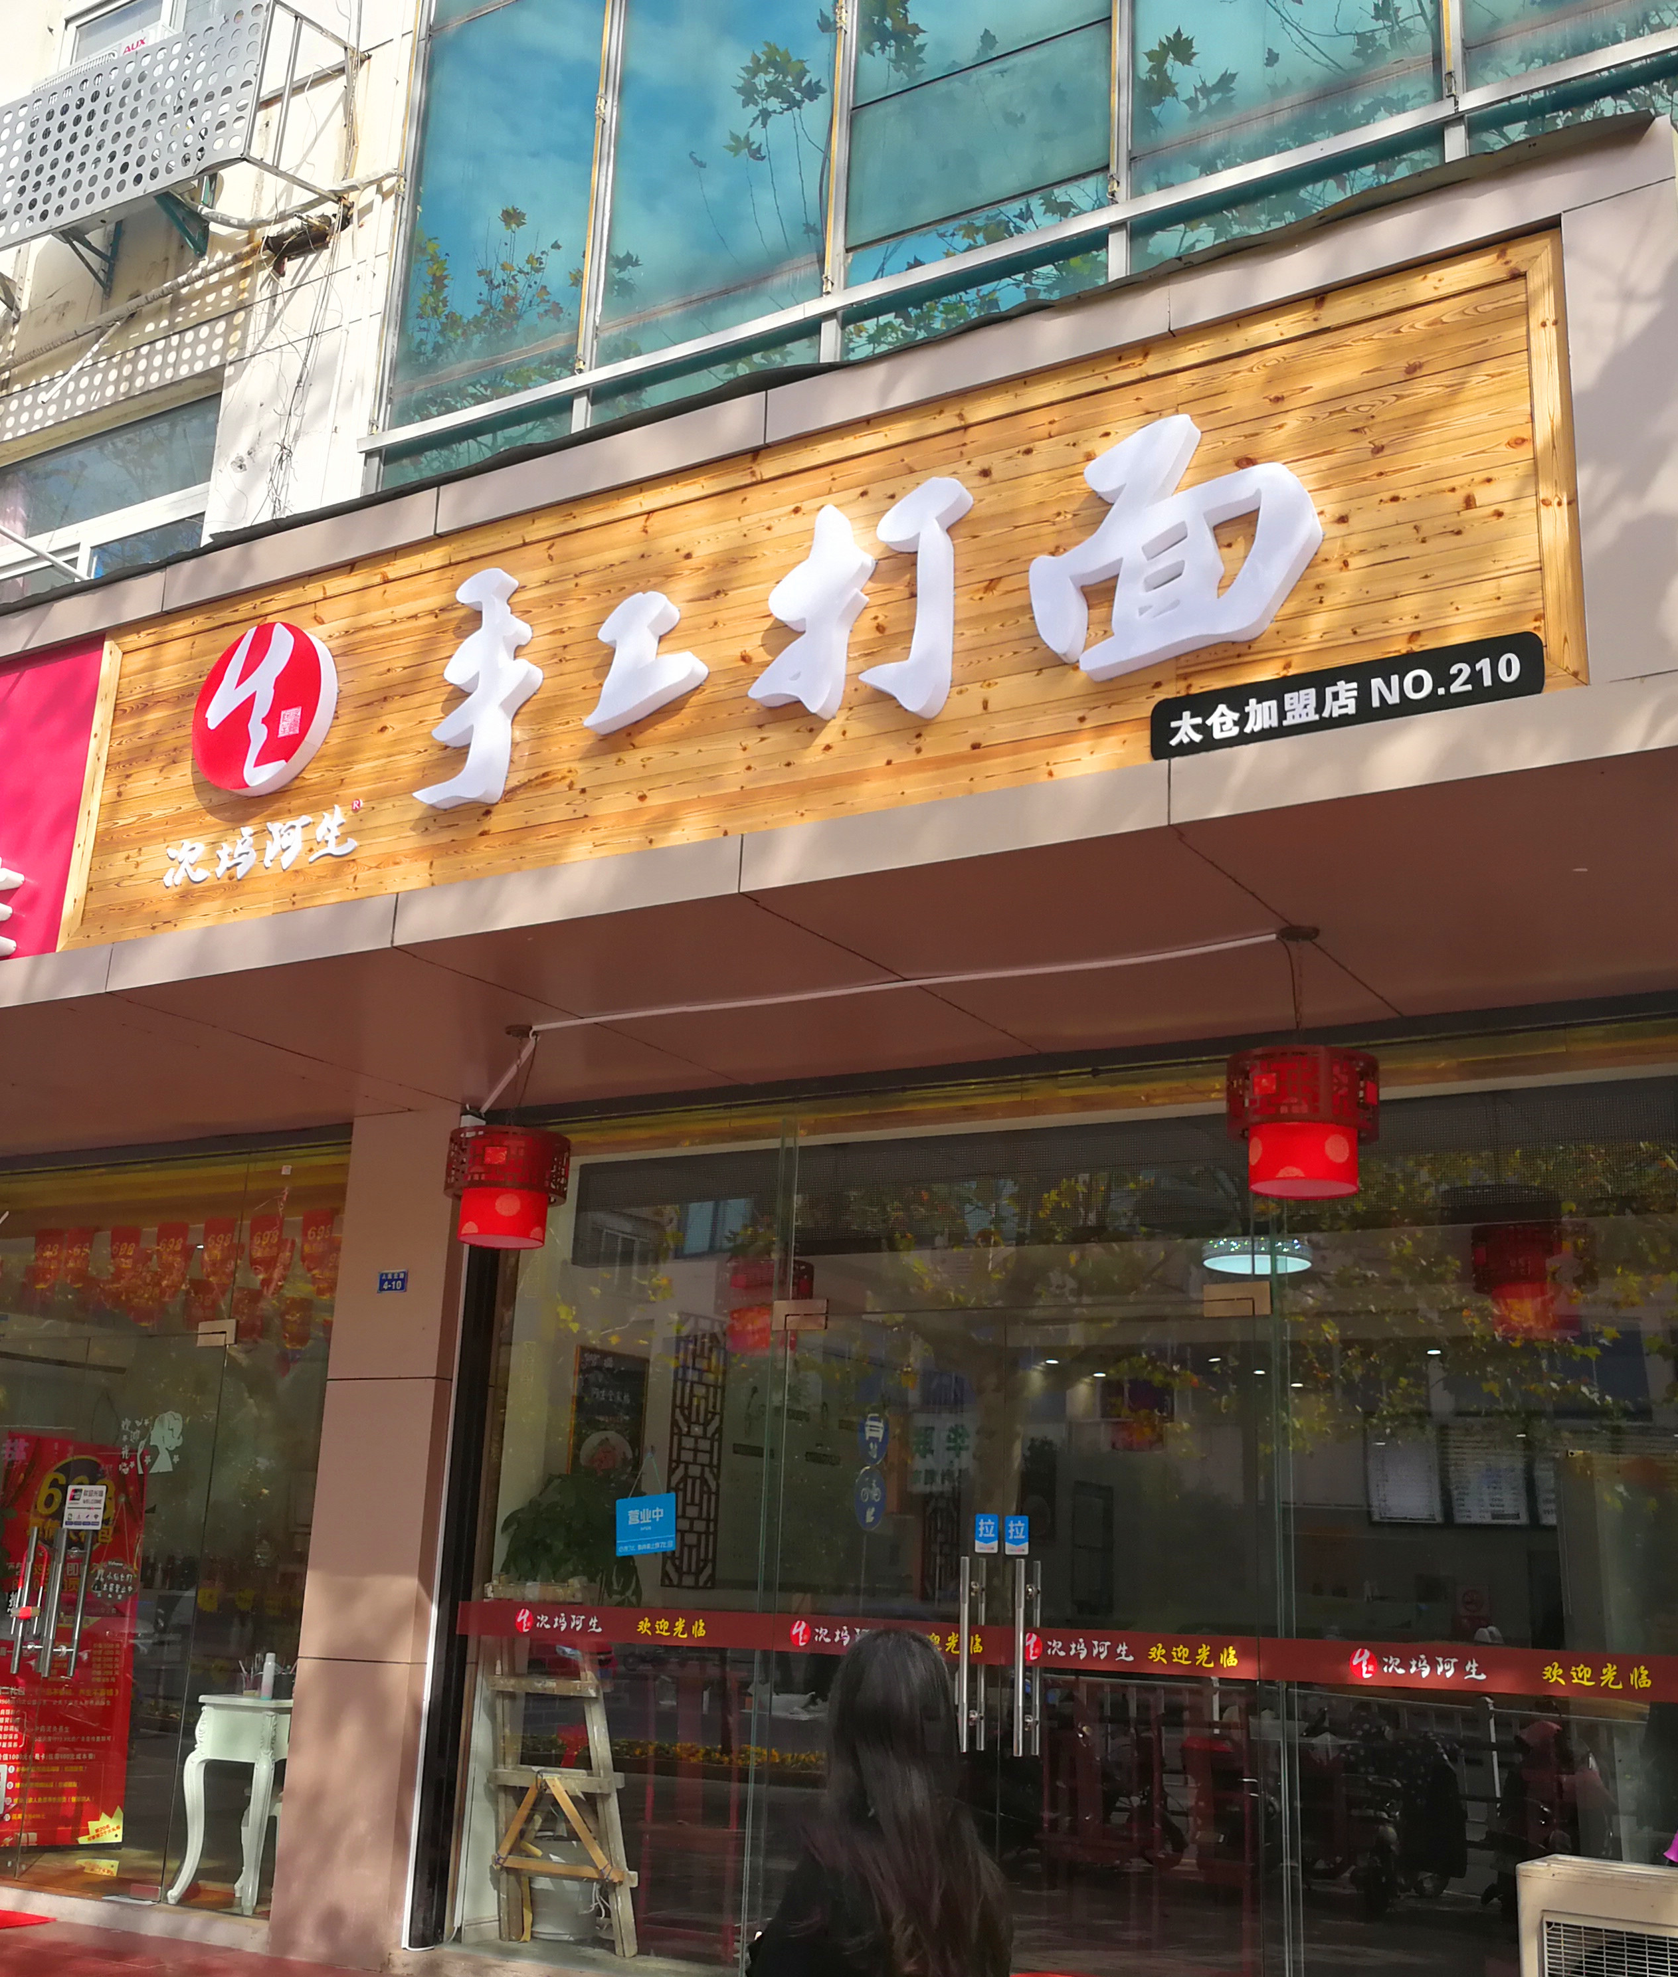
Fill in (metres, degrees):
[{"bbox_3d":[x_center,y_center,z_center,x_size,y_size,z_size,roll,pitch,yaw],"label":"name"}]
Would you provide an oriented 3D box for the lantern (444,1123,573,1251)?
[{"bbox_3d":[-1.049,0.641,6.497,0.385,0.335,0.385,2,-16,1],"label":"lantern"}]

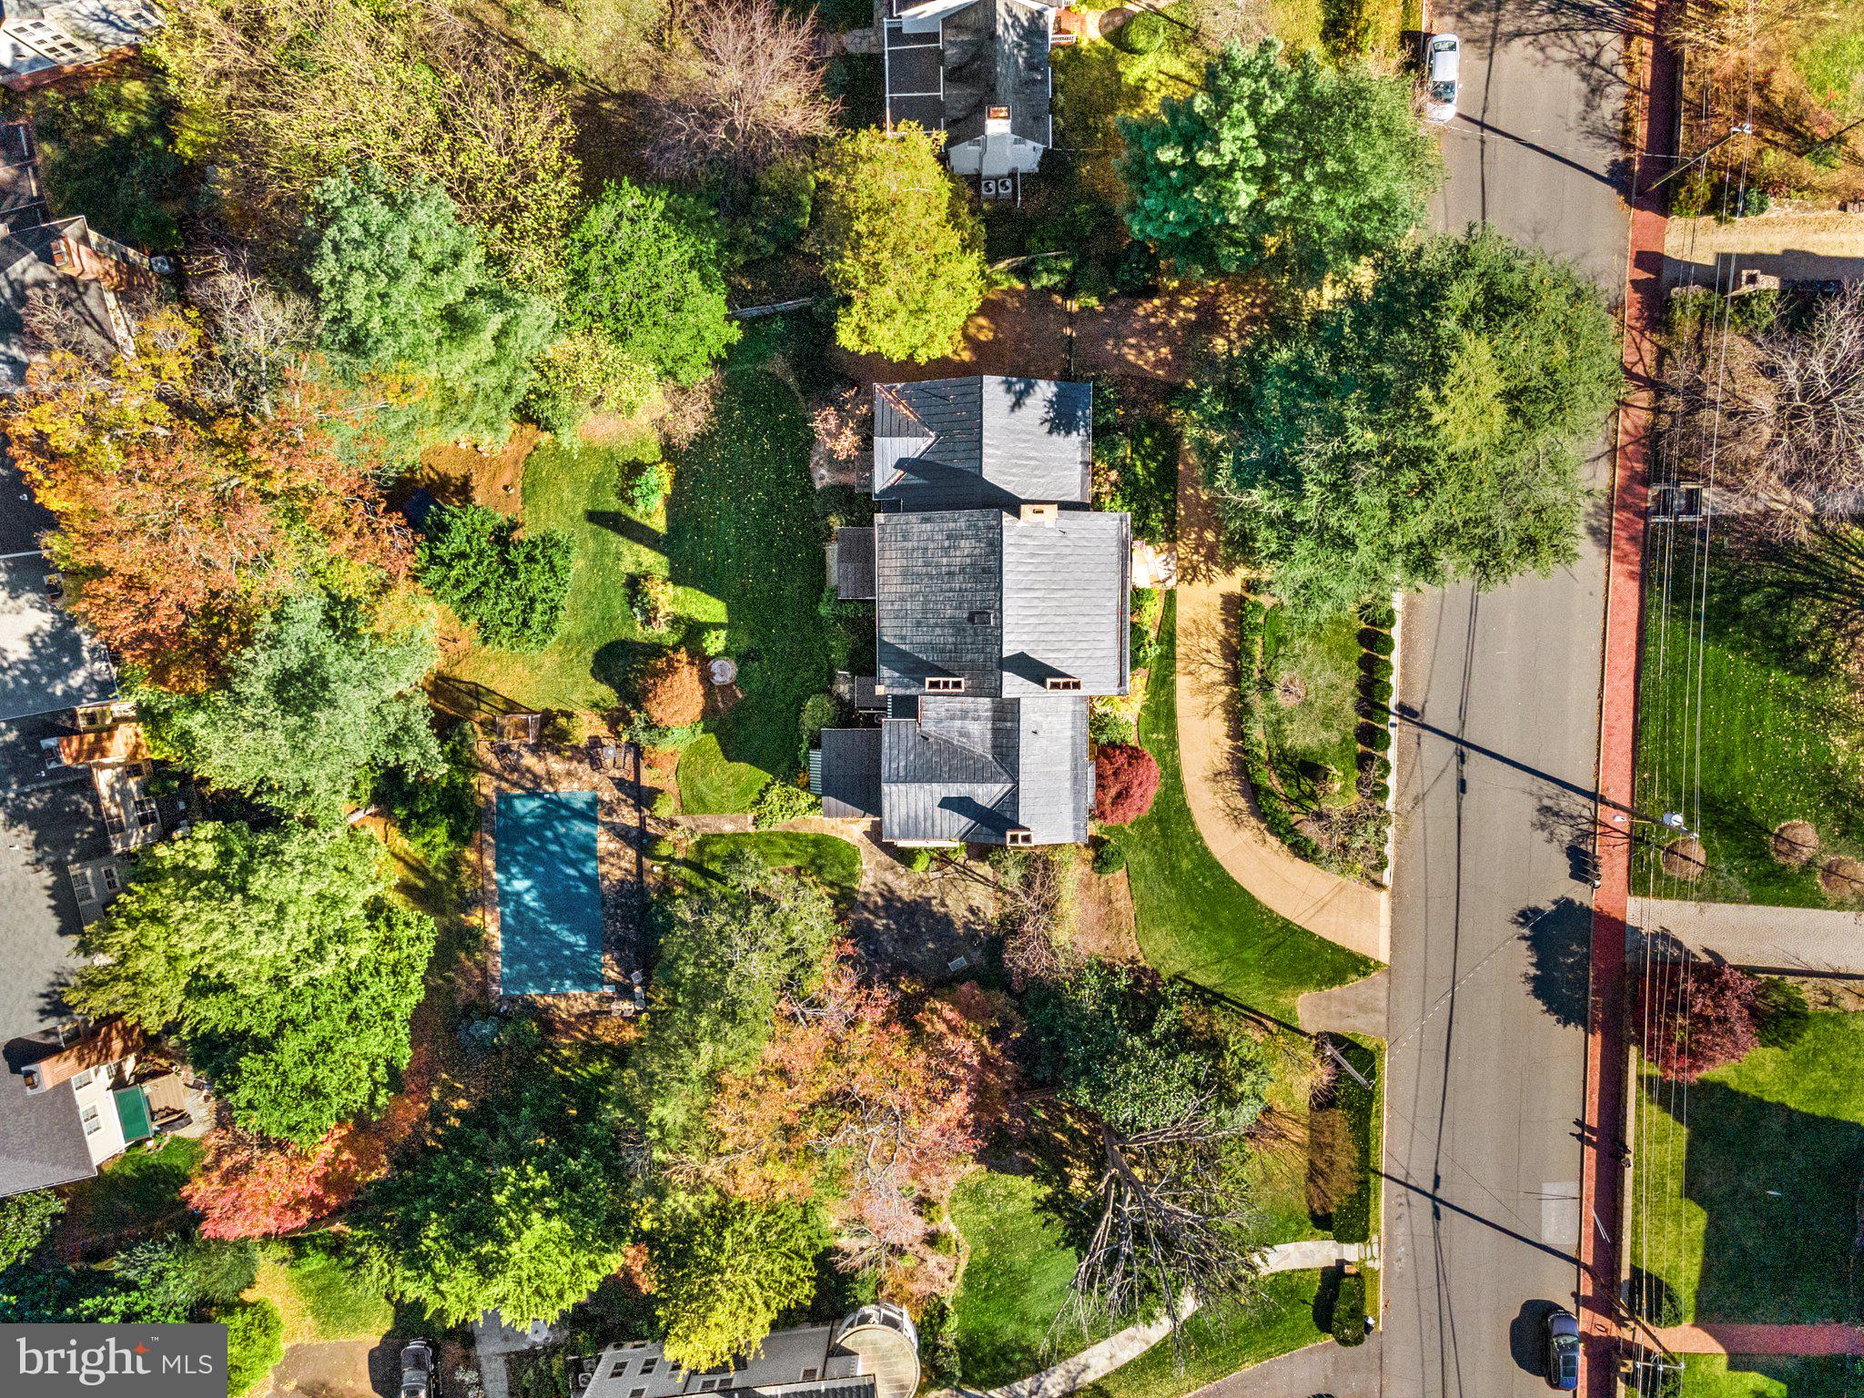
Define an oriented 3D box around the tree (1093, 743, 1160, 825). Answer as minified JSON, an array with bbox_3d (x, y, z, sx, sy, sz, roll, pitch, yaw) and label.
[{"bbox_3d":[11.159,4.894,74.377,3.990,3.500,4.670,0,94,1],"label":"tree"}]

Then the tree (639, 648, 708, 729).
[{"bbox_3d":[-15.340,-0.560,76.300,4.220,3.400,4.830,0,91,0],"label":"tree"}]

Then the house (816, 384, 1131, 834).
[{"bbox_3d":[1.949,-4.481,69.433,16.940,12.500,24.170,0,94,1],"label":"house"}]

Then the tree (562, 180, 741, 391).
[{"bbox_3d":[-15.300,-22.410,71.690,9.360,12.000,10.390,0,91,0],"label":"tree"}]

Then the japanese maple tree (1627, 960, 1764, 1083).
[{"bbox_3d":[44.160,18.680,75.120,6.990,6.300,6.750,0,91,0],"label":"japanese maple tree"}]

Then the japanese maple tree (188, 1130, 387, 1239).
[{"bbox_3d":[-37.300,27.390,75.390,11.480,6.000,7.520,0,91,0],"label":"japanese maple tree"}]

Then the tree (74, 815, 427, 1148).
[{"bbox_3d":[-35.680,15.160,70.220,18.090,16.000,17.400,0,91,0],"label":"tree"}]

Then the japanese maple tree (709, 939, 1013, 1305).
[{"bbox_3d":[-4.166,23.099,70.468,16.340,14.000,18.390,0,94,1],"label":"japanese maple tree"}]

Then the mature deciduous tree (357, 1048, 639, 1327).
[{"bbox_3d":[-23.450,26.640,71.380,14.940,14.000,14.230,0,91,0],"label":"mature deciduous tree"}]

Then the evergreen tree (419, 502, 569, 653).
[{"bbox_3d":[-24.340,-6.701,71.700,7.870,8.500,7.970,0,94,1],"label":"evergreen tree"}]

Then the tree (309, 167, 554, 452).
[{"bbox_3d":[-26.590,-20.380,69.220,11.250,17.000,13.400,0,91,0],"label":"tree"}]

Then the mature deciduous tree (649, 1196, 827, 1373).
[{"bbox_3d":[-10.714,32.235,71.880,9.120,12.500,7.500,0,94,1],"label":"mature deciduous tree"}]

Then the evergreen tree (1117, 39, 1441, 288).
[{"bbox_3d":[17.196,-26.573,65.590,15.300,17.000,10.440,0,94,1],"label":"evergreen tree"}]

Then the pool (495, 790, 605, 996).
[{"bbox_3d":[-22.787,11.574,77.809,6.080,1.500,12.120,-1,94,1],"label":"pool"}]

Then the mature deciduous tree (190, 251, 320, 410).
[{"bbox_3d":[-37.090,-20.260,72.220,6.050,11.000,7.470,0,91,0],"label":"mature deciduous tree"}]

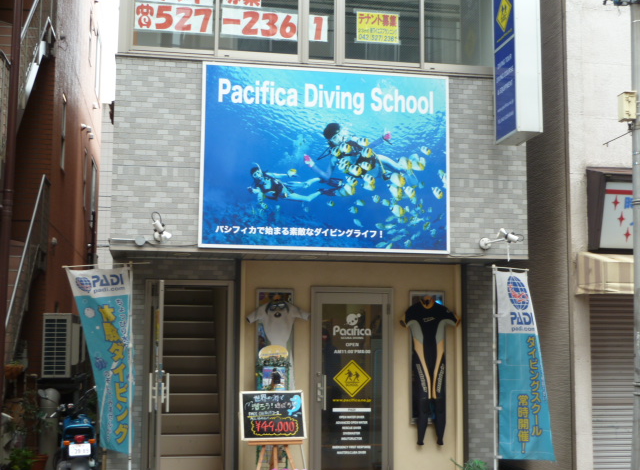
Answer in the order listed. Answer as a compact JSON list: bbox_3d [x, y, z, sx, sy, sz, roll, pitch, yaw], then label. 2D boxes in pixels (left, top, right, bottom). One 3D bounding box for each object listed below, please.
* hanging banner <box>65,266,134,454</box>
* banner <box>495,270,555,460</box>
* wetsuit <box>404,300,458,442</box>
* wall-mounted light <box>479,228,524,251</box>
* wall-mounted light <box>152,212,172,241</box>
[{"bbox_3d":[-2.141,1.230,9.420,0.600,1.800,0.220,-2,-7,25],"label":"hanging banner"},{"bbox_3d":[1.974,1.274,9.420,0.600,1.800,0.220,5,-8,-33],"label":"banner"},{"bbox_3d":[1.165,1.411,9.966,0.595,1.513,0.120,2,-6,-10],"label":"wetsuit"},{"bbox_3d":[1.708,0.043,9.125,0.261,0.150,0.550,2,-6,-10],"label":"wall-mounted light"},{"bbox_3d":[-1.417,-0.068,8.577,0.192,0.208,0.550,2,-6,-10],"label":"wall-mounted light"}]

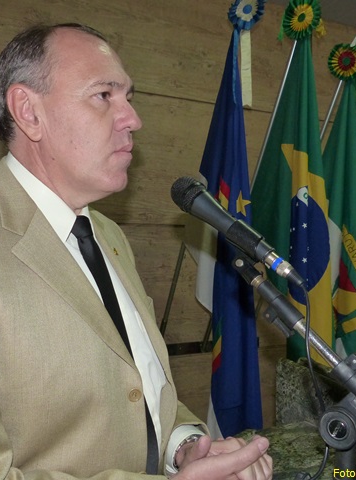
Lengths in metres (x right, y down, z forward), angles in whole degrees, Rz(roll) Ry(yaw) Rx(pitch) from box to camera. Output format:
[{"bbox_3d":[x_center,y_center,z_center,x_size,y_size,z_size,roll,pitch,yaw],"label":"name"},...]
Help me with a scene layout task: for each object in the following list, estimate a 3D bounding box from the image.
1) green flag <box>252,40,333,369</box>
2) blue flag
[{"bbox_3d":[0.537,-0.056,2.150,0.370,1.830,0.240,0,-2,-5],"label":"green flag"},{"bbox_3d":[0.215,-0.029,2.050,0.320,1.840,0.220,0,-2,-5],"label":"blue flag"}]

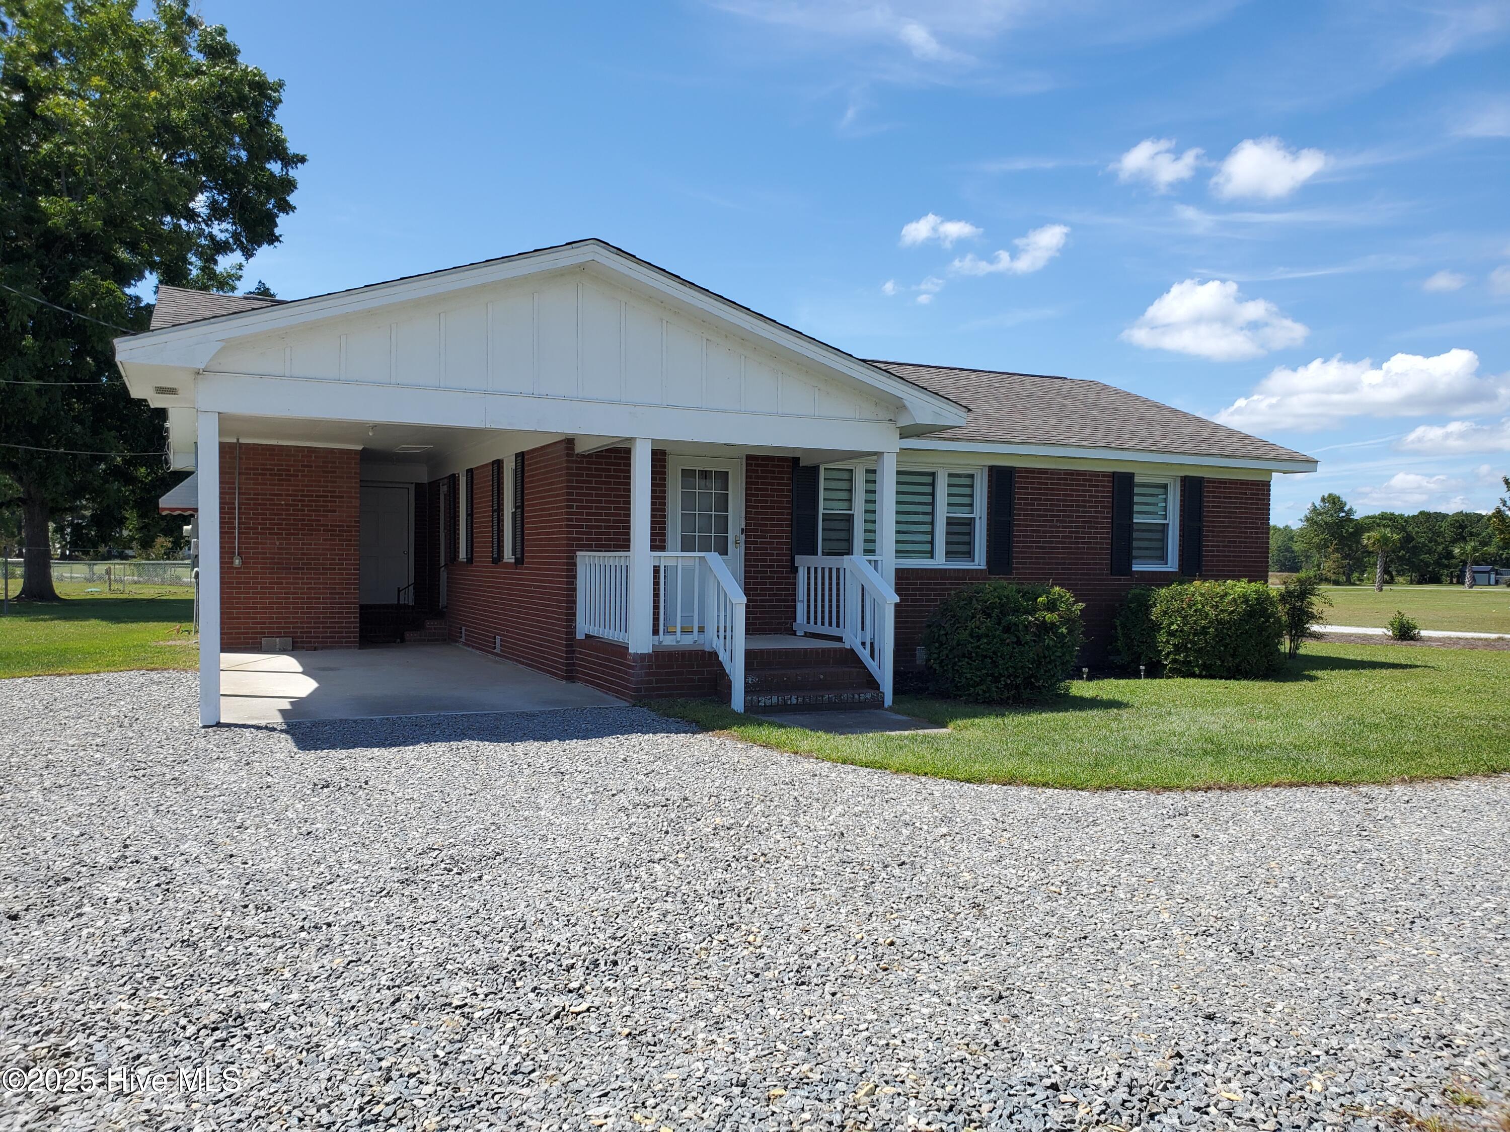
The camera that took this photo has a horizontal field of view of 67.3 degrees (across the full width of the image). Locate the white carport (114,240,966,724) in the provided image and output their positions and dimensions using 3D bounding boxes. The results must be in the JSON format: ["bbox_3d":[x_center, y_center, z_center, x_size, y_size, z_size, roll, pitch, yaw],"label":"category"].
[{"bbox_3d":[-2.755,-0.825,13.177,7.730,4.180,6.840,1,0,-26],"label":"white carport"}]

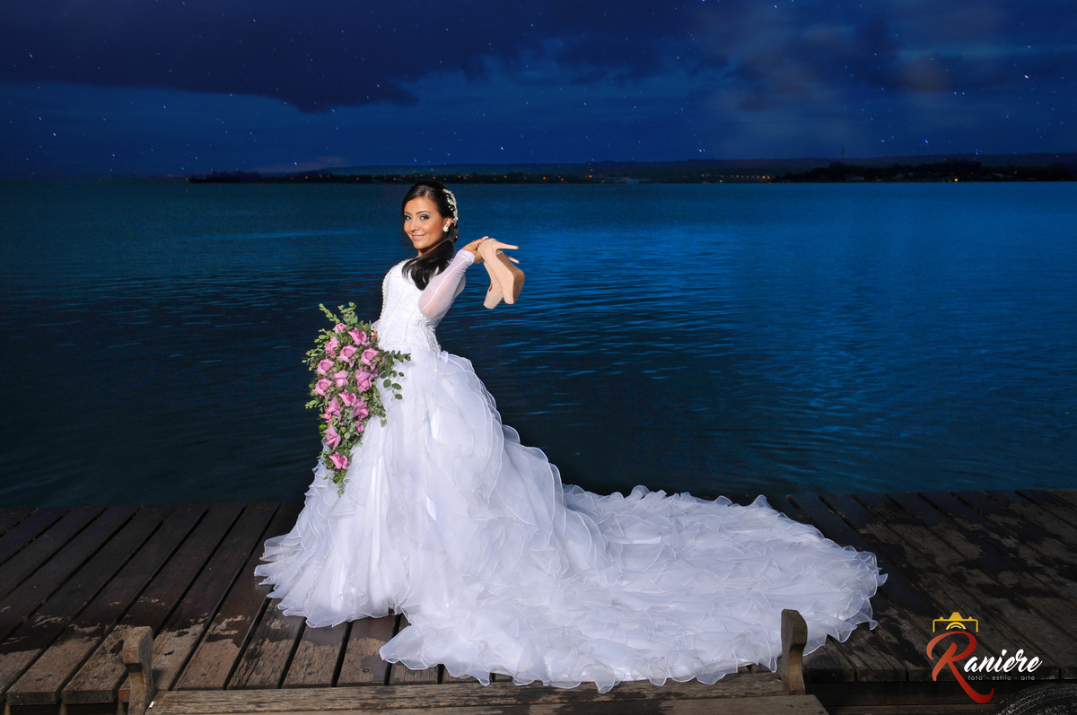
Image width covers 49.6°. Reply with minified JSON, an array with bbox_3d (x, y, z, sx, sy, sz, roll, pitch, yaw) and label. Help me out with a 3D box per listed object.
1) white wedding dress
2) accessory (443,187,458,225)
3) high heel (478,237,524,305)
[{"bbox_3d":[0.090,0.241,4.335,2.400,1.290,1.750,-1,9,-6],"label":"white wedding dress"},{"bbox_3d":[-0.313,-0.542,4.166,0.050,0.130,0.065,-6,10,32],"label":"accessory"},{"bbox_3d":[-0.130,-0.297,4.061,0.155,0.225,0.085,2,4,29],"label":"high heel"}]

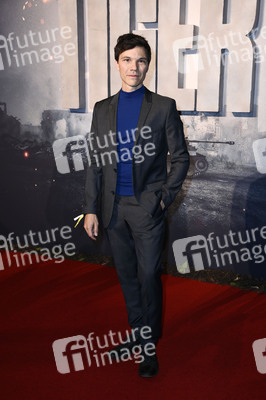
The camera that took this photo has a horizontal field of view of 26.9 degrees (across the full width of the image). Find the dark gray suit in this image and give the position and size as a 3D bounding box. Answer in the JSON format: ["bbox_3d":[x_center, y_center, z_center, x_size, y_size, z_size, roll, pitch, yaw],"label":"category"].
[{"bbox_3d":[0.020,0.118,2.980,0.520,1.430,0.360,4,14,17],"label":"dark gray suit"}]

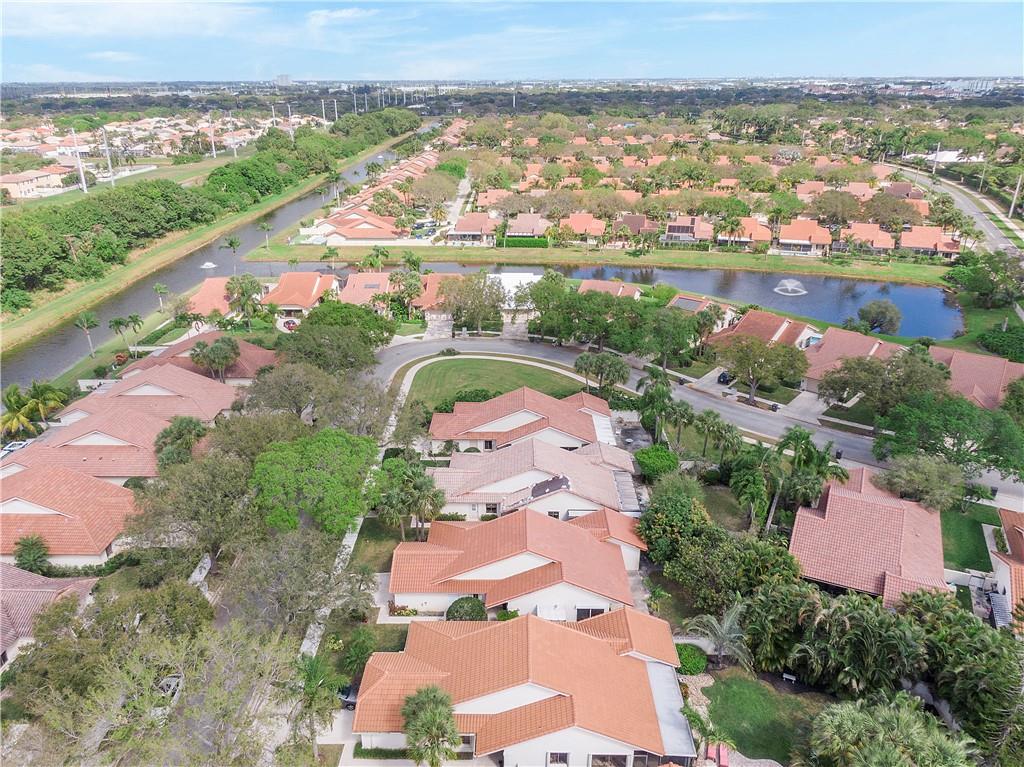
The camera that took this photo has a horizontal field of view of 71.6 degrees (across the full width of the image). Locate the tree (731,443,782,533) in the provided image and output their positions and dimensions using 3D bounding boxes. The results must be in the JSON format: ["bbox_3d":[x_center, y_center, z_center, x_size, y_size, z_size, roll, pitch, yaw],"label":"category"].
[{"bbox_3d":[24.749,11.038,73.894,4.666,10.212,4.666,0,23,0],"label":"tree"}]

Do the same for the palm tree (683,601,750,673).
[{"bbox_3d":[16.549,20.765,57.187,5.577,5.585,5.577,0,23,0],"label":"palm tree"}]

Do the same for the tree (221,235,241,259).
[{"bbox_3d":[-67.952,-30.193,171.453,4.700,9.900,4.700,0,23,0],"label":"tree"}]

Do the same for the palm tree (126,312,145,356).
[{"bbox_3d":[-62.883,-7.872,118.950,2.900,8.000,2.900,0,23,0],"label":"palm tree"}]

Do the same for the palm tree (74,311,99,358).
[{"bbox_3d":[-71.077,-8.072,119.390,3.700,8.100,3.700,0,23,0],"label":"palm tree"}]

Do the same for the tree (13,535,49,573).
[{"bbox_3d":[-45.106,16.366,66.606,3.000,4.700,3.000,0,23,0],"label":"tree"}]

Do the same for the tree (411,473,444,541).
[{"bbox_3d":[-8.736,12.893,72.763,3.800,8.000,3.800,0,23,0],"label":"tree"}]

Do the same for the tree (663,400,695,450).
[{"bbox_3d":[21.927,5.345,91.897,4.000,6.500,4.000,0,23,0],"label":"tree"}]

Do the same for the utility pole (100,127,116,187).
[{"bbox_3d":[-175.884,-98.649,309.444,0.900,25.200,0.900,0,23,0],"label":"utility pole"}]

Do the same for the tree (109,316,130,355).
[{"bbox_3d":[-68.605,-8.125,124.929,3.666,7.422,3.666,0,23,0],"label":"tree"}]

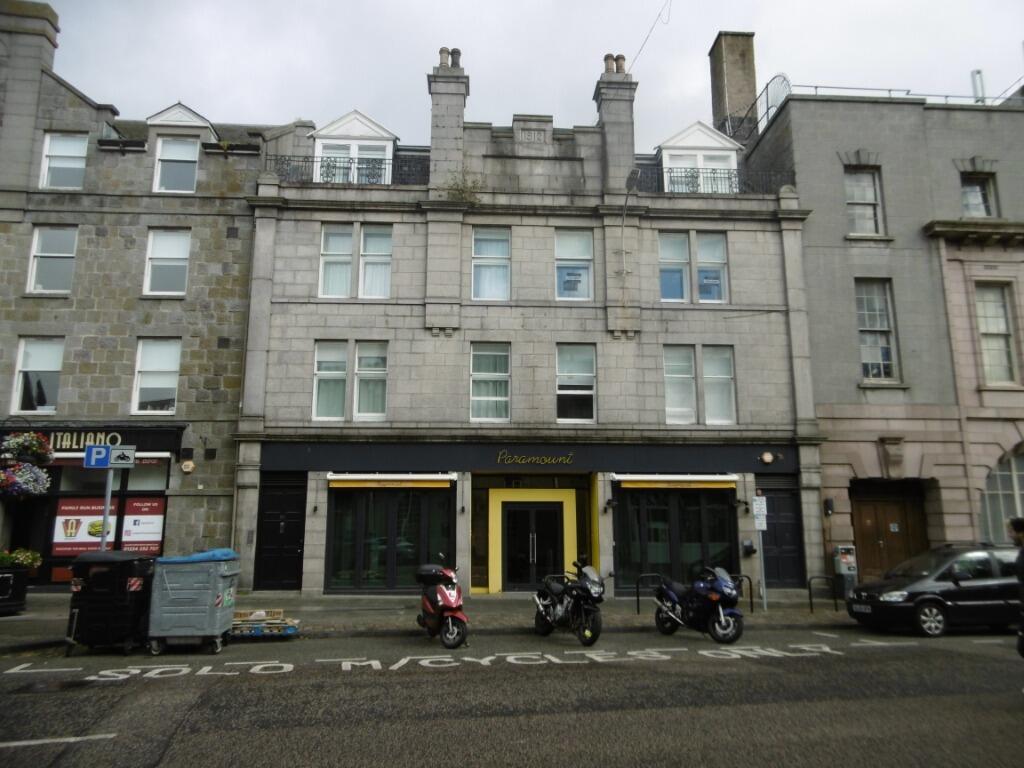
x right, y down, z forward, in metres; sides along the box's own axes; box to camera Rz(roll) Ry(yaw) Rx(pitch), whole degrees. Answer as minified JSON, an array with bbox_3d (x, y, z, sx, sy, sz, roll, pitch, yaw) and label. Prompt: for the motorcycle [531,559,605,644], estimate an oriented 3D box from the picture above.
[{"bbox_3d":[0.894,3.651,11.928,0.790,1.260,2.100,5,-12,-26],"label":"motorcycle"}]

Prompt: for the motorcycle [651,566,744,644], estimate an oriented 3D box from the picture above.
[{"bbox_3d":[3.094,3.695,12.005,0.750,1.180,2.090,6,-12,-31],"label":"motorcycle"}]

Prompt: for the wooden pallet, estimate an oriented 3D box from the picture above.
[{"bbox_3d":[-4.276,4.175,12.466,1.020,0.300,1.200,2,-11,-10],"label":"wooden pallet"}]

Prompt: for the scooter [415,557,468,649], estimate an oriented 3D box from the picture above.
[{"bbox_3d":[-1.157,3.653,11.827,0.720,1.240,1.900,4,-11,-20],"label":"scooter"}]

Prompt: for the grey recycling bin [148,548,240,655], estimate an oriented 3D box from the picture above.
[{"bbox_3d":[-4.919,3.450,11.257,1.170,1.420,0.970,0,-11,-2],"label":"grey recycling bin"}]

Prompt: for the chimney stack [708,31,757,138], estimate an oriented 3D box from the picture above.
[{"bbox_3d":[7.436,-9.564,23.728,1.130,4.100,1.100,0,-11,-3],"label":"chimney stack"}]

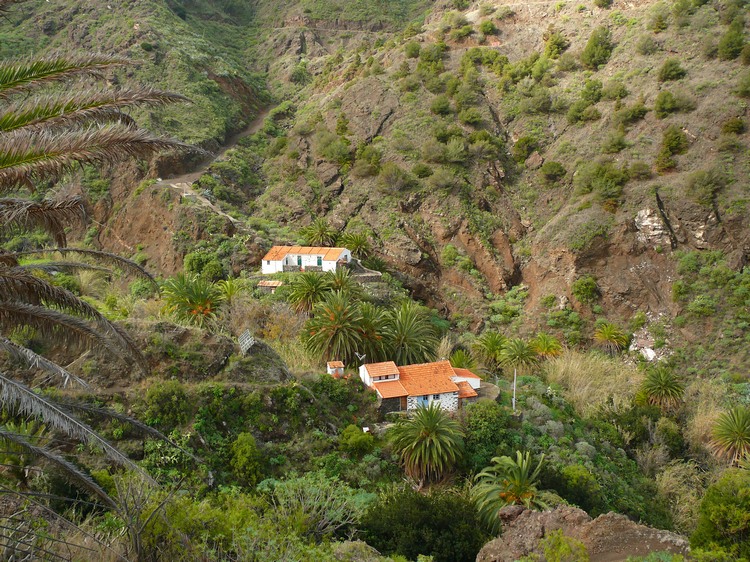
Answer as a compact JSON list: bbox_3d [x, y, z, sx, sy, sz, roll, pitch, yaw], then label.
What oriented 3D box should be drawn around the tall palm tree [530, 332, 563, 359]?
[{"bbox_3d":[28.957,10.975,128.000,5.900,4.800,5.900,3,12,12],"label":"tall palm tree"}]

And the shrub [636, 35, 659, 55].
[{"bbox_3d":[60.690,-52.680,168.850,4.900,4.250,4.660,5,14,18],"label":"shrub"}]

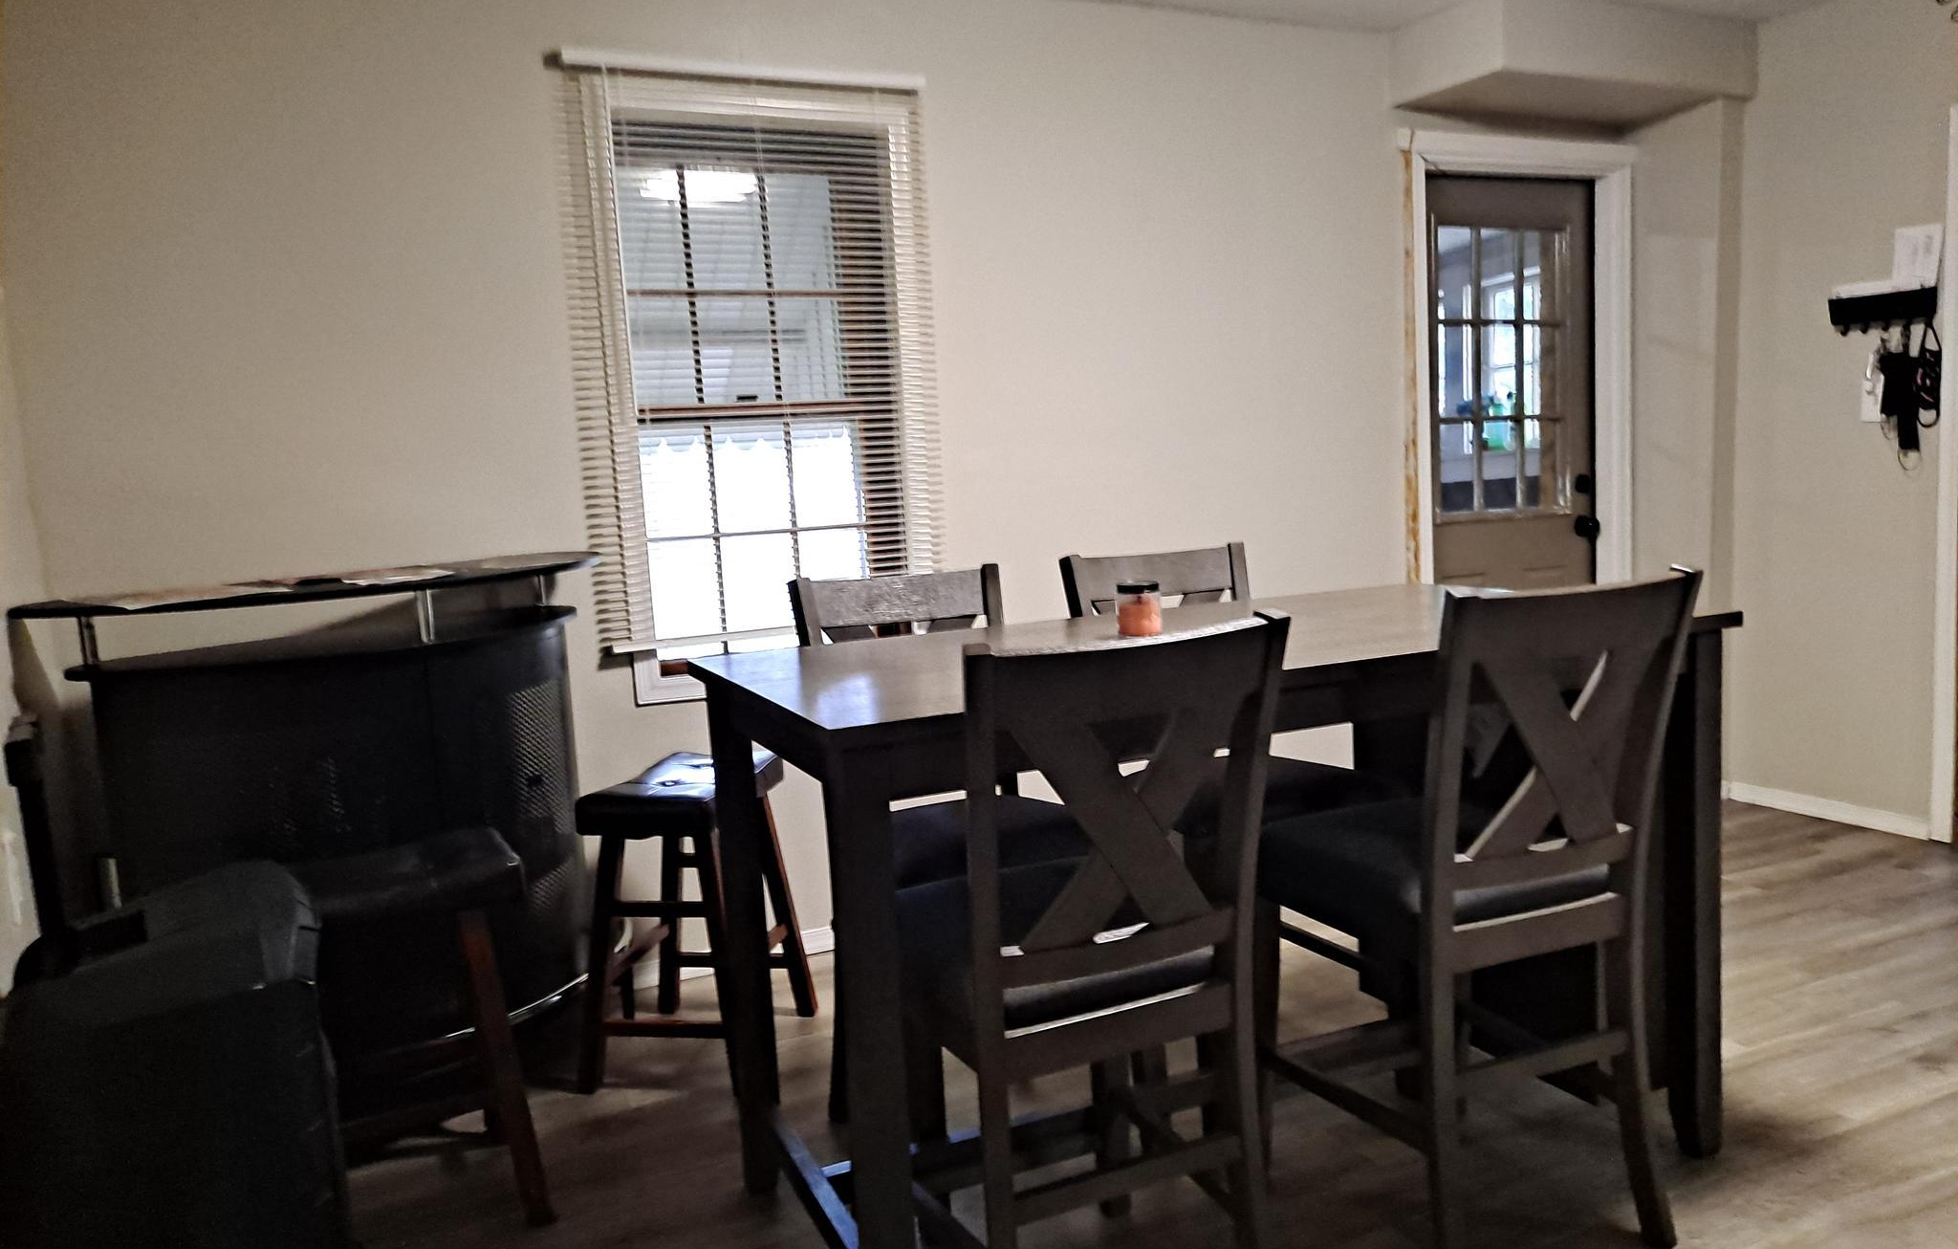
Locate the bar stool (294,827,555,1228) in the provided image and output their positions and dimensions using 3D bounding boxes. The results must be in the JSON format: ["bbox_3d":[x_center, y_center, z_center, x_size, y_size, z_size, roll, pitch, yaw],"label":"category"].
[{"bbox_3d":[-1.009,0.711,2.420,0.455,0.610,0.360,-6,8,-26],"label":"bar stool"}]

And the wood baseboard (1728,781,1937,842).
[{"bbox_3d":[2.612,0.570,4.372,0.015,0.063,0.625,-6,8,-26],"label":"wood baseboard"}]

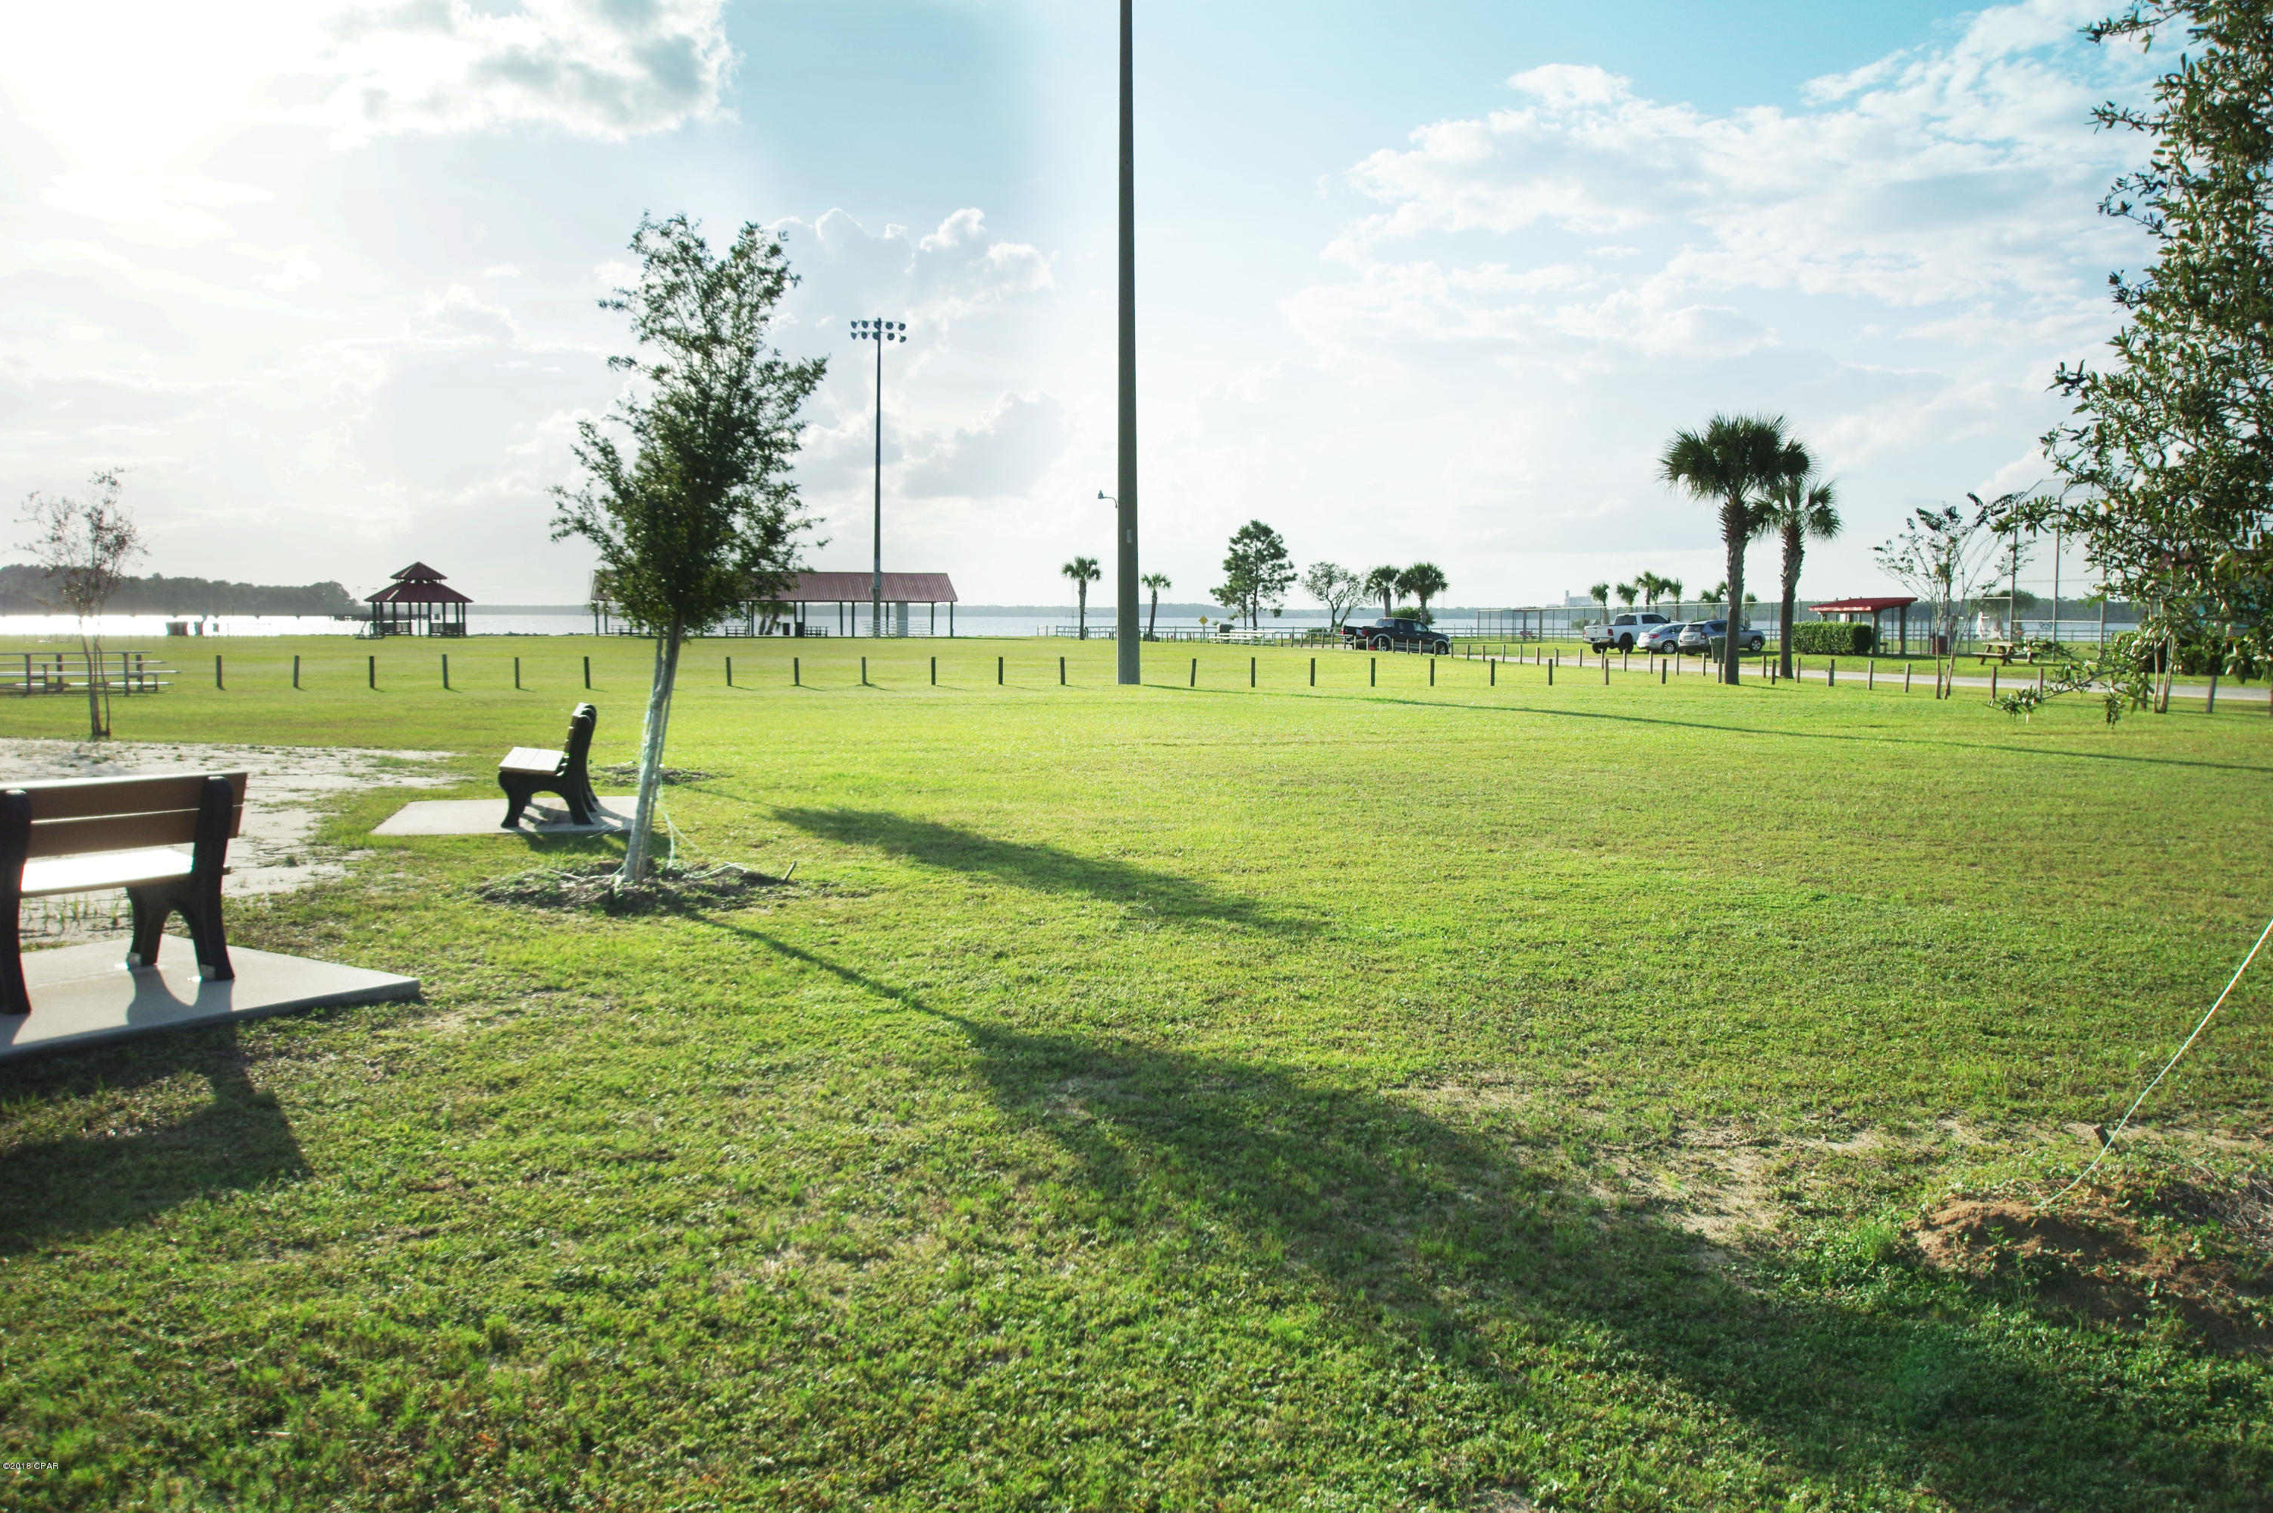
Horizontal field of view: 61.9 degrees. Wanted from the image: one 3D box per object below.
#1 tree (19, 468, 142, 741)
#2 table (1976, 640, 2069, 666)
[{"bbox_3d":[-13.210,-1.905,23.700,1.550,3.390,1.500,0,4,0],"label":"tree"},{"bbox_3d":[30.869,-3.637,67.000,1.600,0.760,1.900,-1,4,-13],"label":"table"}]

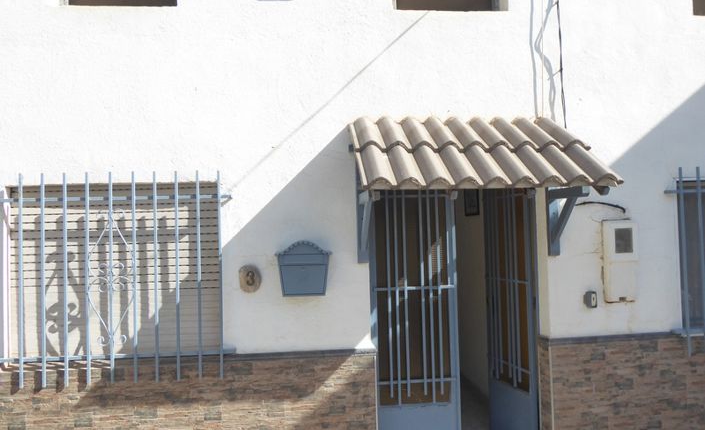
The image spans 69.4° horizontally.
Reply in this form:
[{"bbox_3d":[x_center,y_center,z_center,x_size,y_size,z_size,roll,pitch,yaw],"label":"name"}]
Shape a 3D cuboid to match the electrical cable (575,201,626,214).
[{"bbox_3d":[1.709,-0.050,3.507,0.381,0.087,0.040,-1,-2,-6],"label":"electrical cable"}]

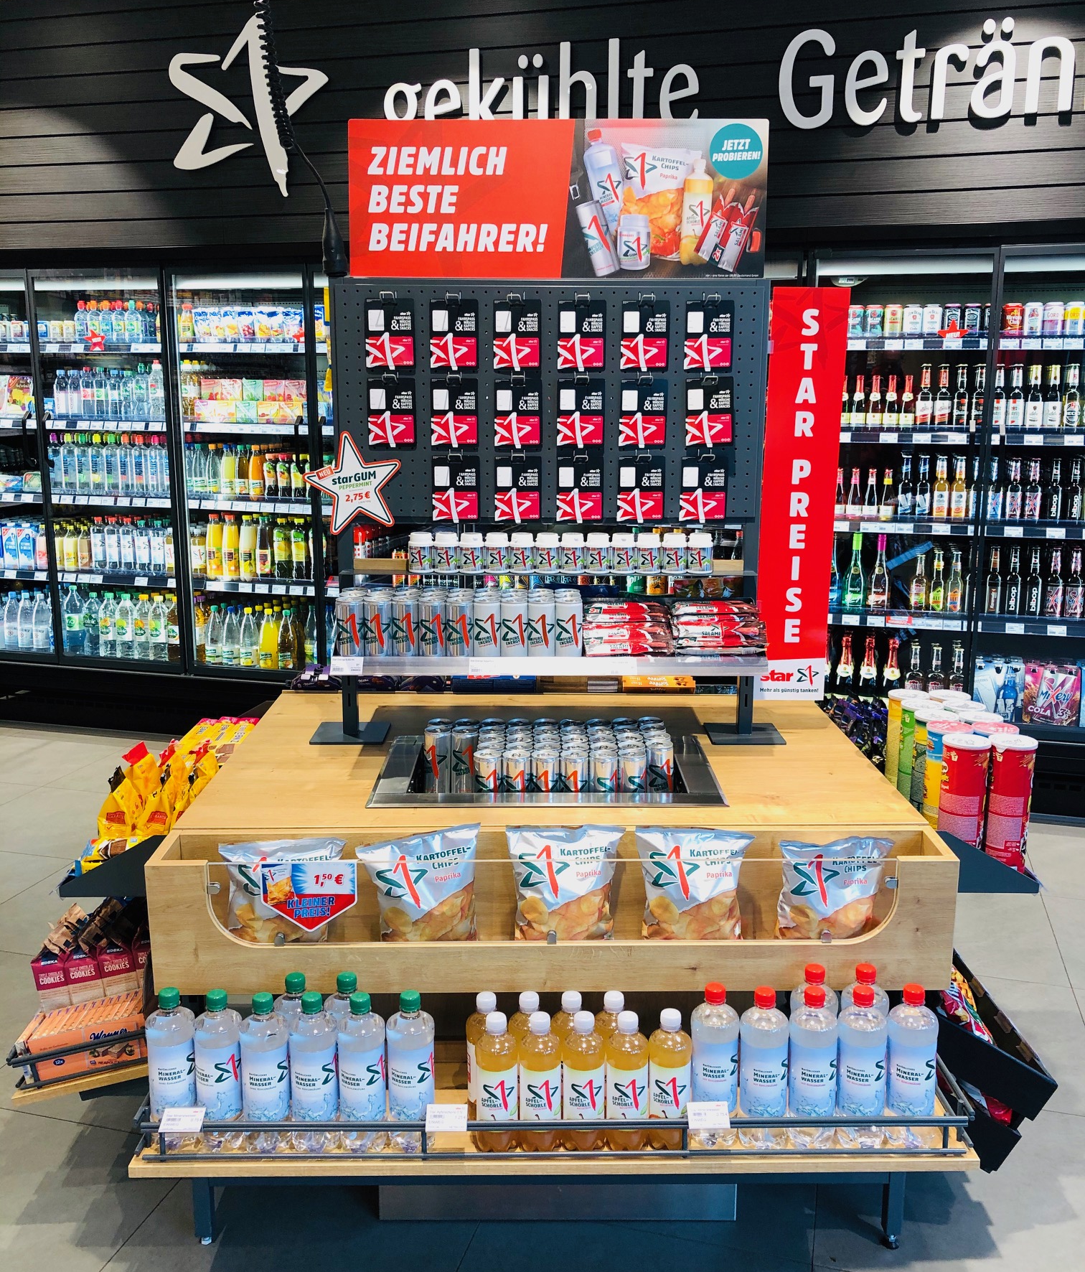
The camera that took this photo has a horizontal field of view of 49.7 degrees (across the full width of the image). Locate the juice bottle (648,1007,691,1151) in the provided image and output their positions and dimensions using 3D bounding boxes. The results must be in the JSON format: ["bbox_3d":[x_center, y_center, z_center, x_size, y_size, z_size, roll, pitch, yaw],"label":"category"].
[{"bbox_3d":[0.193,0.669,1.777,0.065,0.211,0.065,0,12,-1],"label":"juice bottle"}]

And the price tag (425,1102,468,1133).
[{"bbox_3d":[-0.141,0.714,1.733,0.060,0.003,0.038,0,52,-1],"label":"price tag"}]

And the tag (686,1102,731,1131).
[{"bbox_3d":[0.247,0.711,1.736,0.060,0.003,0.042,0,44,-1],"label":"tag"}]

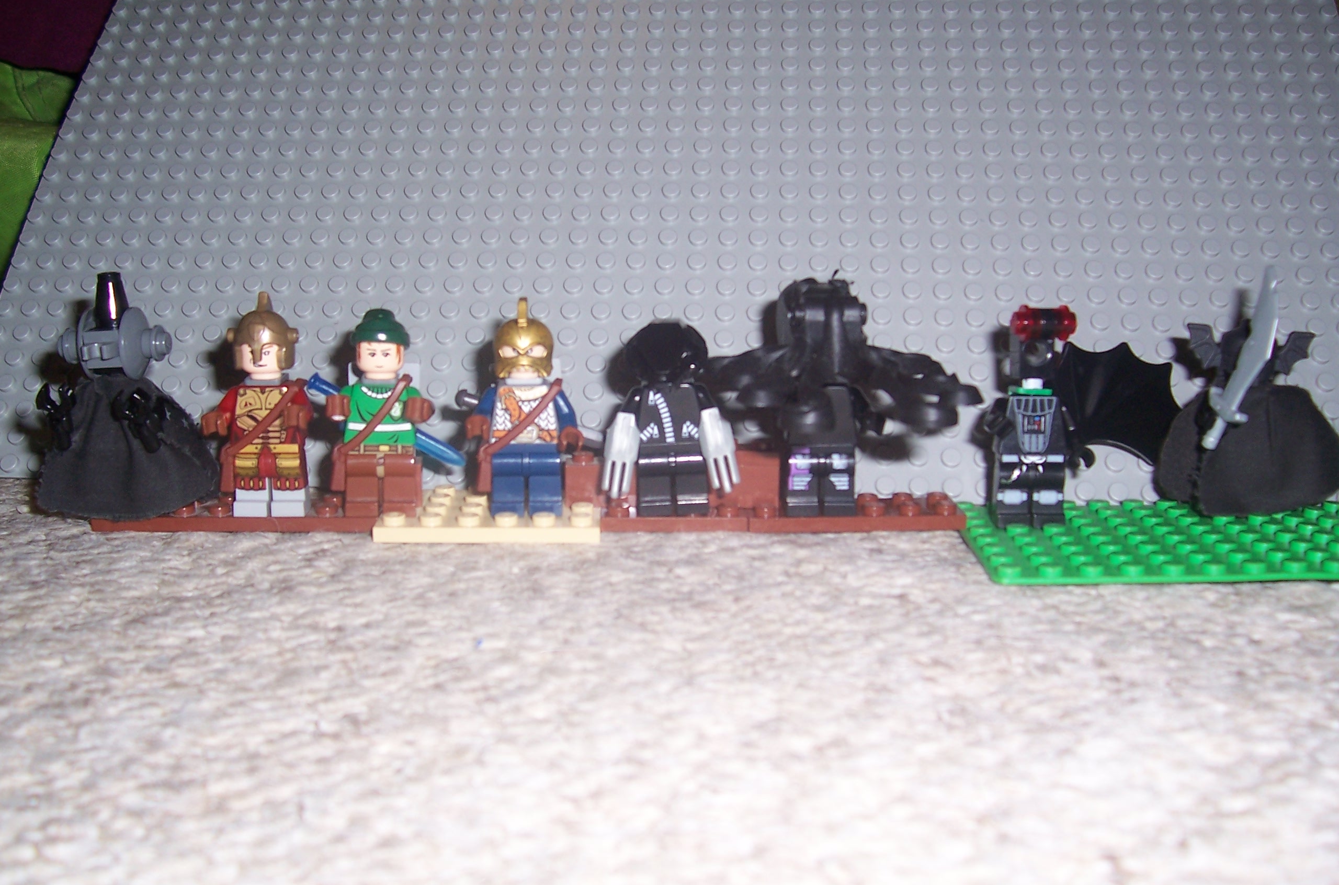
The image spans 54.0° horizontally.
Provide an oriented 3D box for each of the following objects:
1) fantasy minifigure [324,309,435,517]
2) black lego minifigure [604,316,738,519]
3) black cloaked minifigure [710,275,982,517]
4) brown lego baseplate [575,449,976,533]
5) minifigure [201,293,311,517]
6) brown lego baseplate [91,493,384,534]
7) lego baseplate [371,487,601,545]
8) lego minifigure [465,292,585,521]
[{"bbox_3d":[-0.061,-0.006,0.284,0.024,0.045,0.018,0,12,-2],"label":"fantasy minifigure"},{"bbox_3d":[0.000,-0.005,0.286,0.029,0.042,0.018,0,12,-2],"label":"black lego minifigure"},{"bbox_3d":[0.037,-0.009,0.286,0.059,0.051,0.039,0,12,-2],"label":"black cloaked minifigure"},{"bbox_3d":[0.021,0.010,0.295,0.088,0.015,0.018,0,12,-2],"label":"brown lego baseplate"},{"bbox_3d":[-0.087,-0.008,0.282,0.024,0.048,0.017,0,12,-2],"label":"minifigure"},{"bbox_3d":[-0.094,0.016,0.292,0.063,0.005,0.016,0,12,-2],"label":"brown lego baseplate"},{"bbox_3d":[-0.039,0.015,0.294,0.048,0.005,0.032,0,12,-2],"label":"lego baseplate"},{"bbox_3d":[-0.032,-0.007,0.285,0.025,0.047,0.018,0,12,-2],"label":"lego minifigure"}]

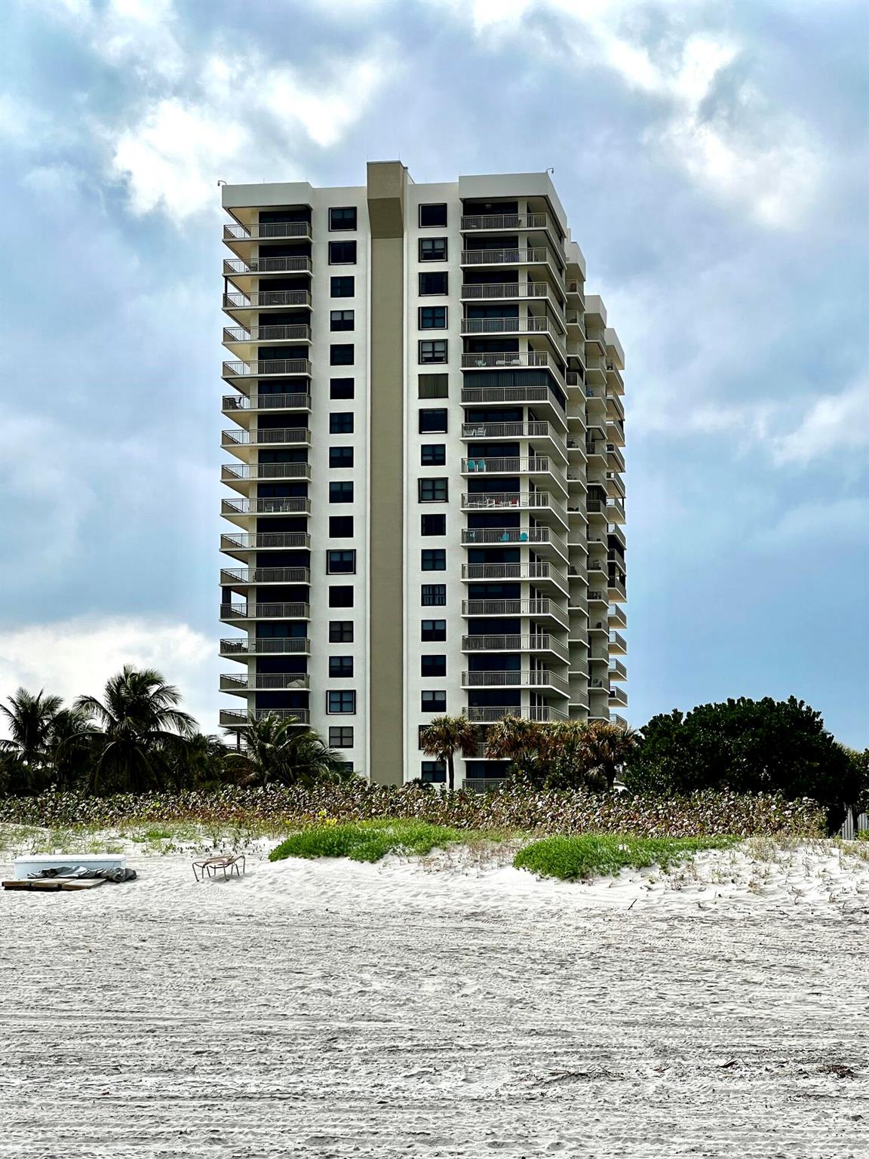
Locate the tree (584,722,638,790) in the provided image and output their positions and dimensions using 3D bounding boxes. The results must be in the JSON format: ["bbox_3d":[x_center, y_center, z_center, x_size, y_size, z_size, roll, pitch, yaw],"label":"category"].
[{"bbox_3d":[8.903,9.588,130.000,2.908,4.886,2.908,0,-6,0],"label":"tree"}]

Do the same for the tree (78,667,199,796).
[{"bbox_3d":[-14.140,7.670,122.000,5.669,7.242,5.669,0,-6,0],"label":"tree"}]

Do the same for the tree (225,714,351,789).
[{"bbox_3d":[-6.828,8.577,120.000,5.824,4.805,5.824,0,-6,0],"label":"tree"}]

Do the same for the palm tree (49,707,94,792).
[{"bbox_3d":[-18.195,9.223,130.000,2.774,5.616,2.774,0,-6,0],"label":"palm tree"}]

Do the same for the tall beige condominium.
[{"bbox_3d":[1.519,-3.258,231.595,25.544,50.596,71.279,-1,-6,9],"label":"tall beige condominium"}]

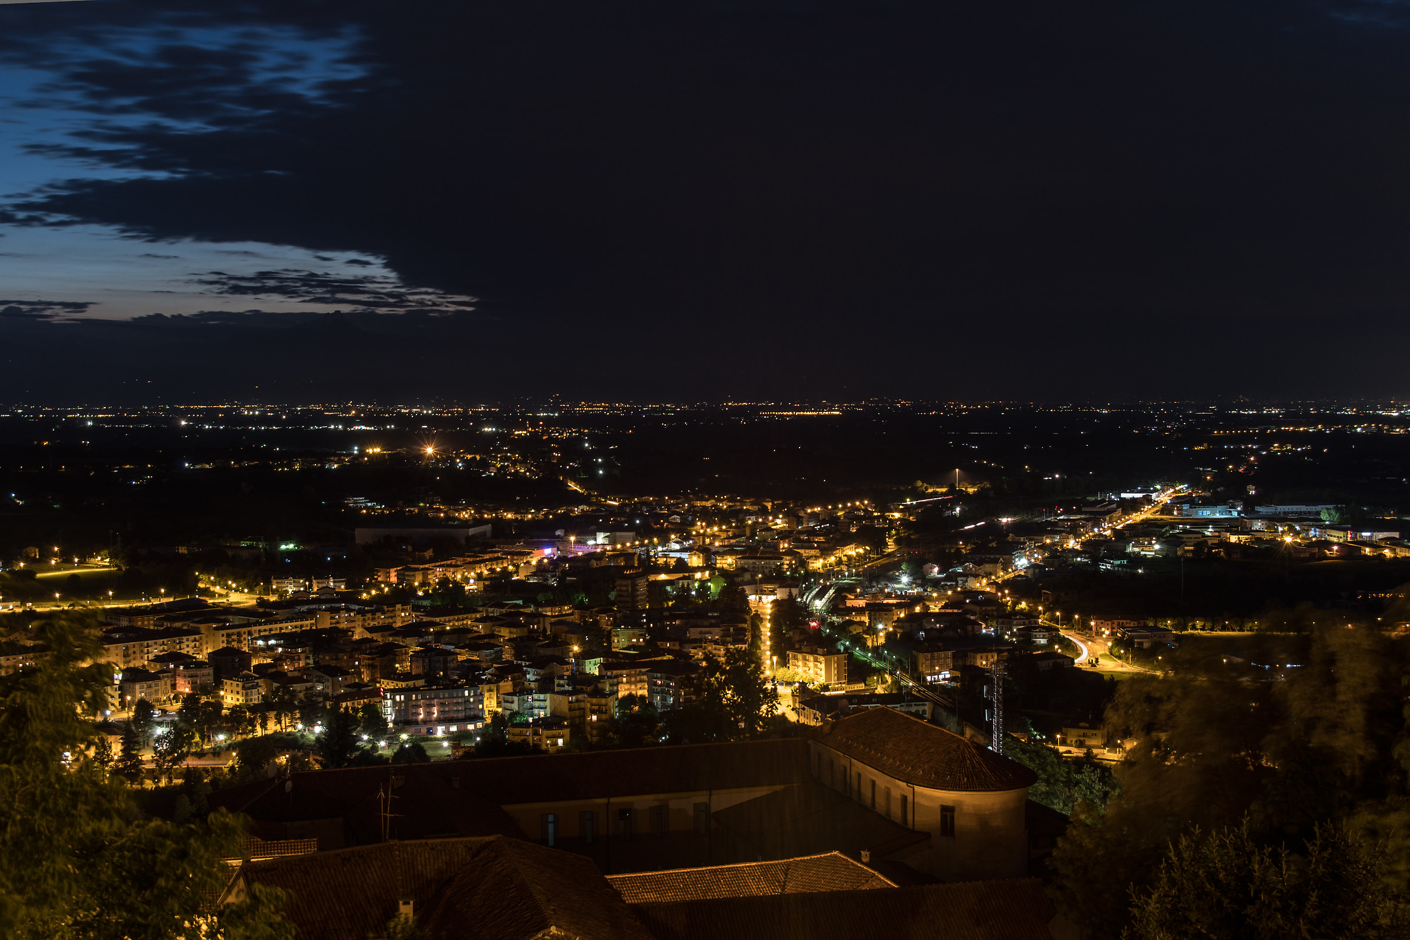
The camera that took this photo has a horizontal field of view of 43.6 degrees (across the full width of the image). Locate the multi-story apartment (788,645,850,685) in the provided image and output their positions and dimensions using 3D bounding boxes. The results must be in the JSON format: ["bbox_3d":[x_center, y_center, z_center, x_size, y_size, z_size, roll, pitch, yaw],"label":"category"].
[{"bbox_3d":[56.630,100.290,893.700,25.800,17.000,15.200,2,4,44],"label":"multi-story apartment"}]

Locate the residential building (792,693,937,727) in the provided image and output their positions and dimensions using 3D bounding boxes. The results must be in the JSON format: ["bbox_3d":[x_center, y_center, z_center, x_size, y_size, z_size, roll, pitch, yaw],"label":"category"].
[{"bbox_3d":[74.620,108.490,786.990,58.500,12.000,30.800,-1,3,-14],"label":"residential building"}]

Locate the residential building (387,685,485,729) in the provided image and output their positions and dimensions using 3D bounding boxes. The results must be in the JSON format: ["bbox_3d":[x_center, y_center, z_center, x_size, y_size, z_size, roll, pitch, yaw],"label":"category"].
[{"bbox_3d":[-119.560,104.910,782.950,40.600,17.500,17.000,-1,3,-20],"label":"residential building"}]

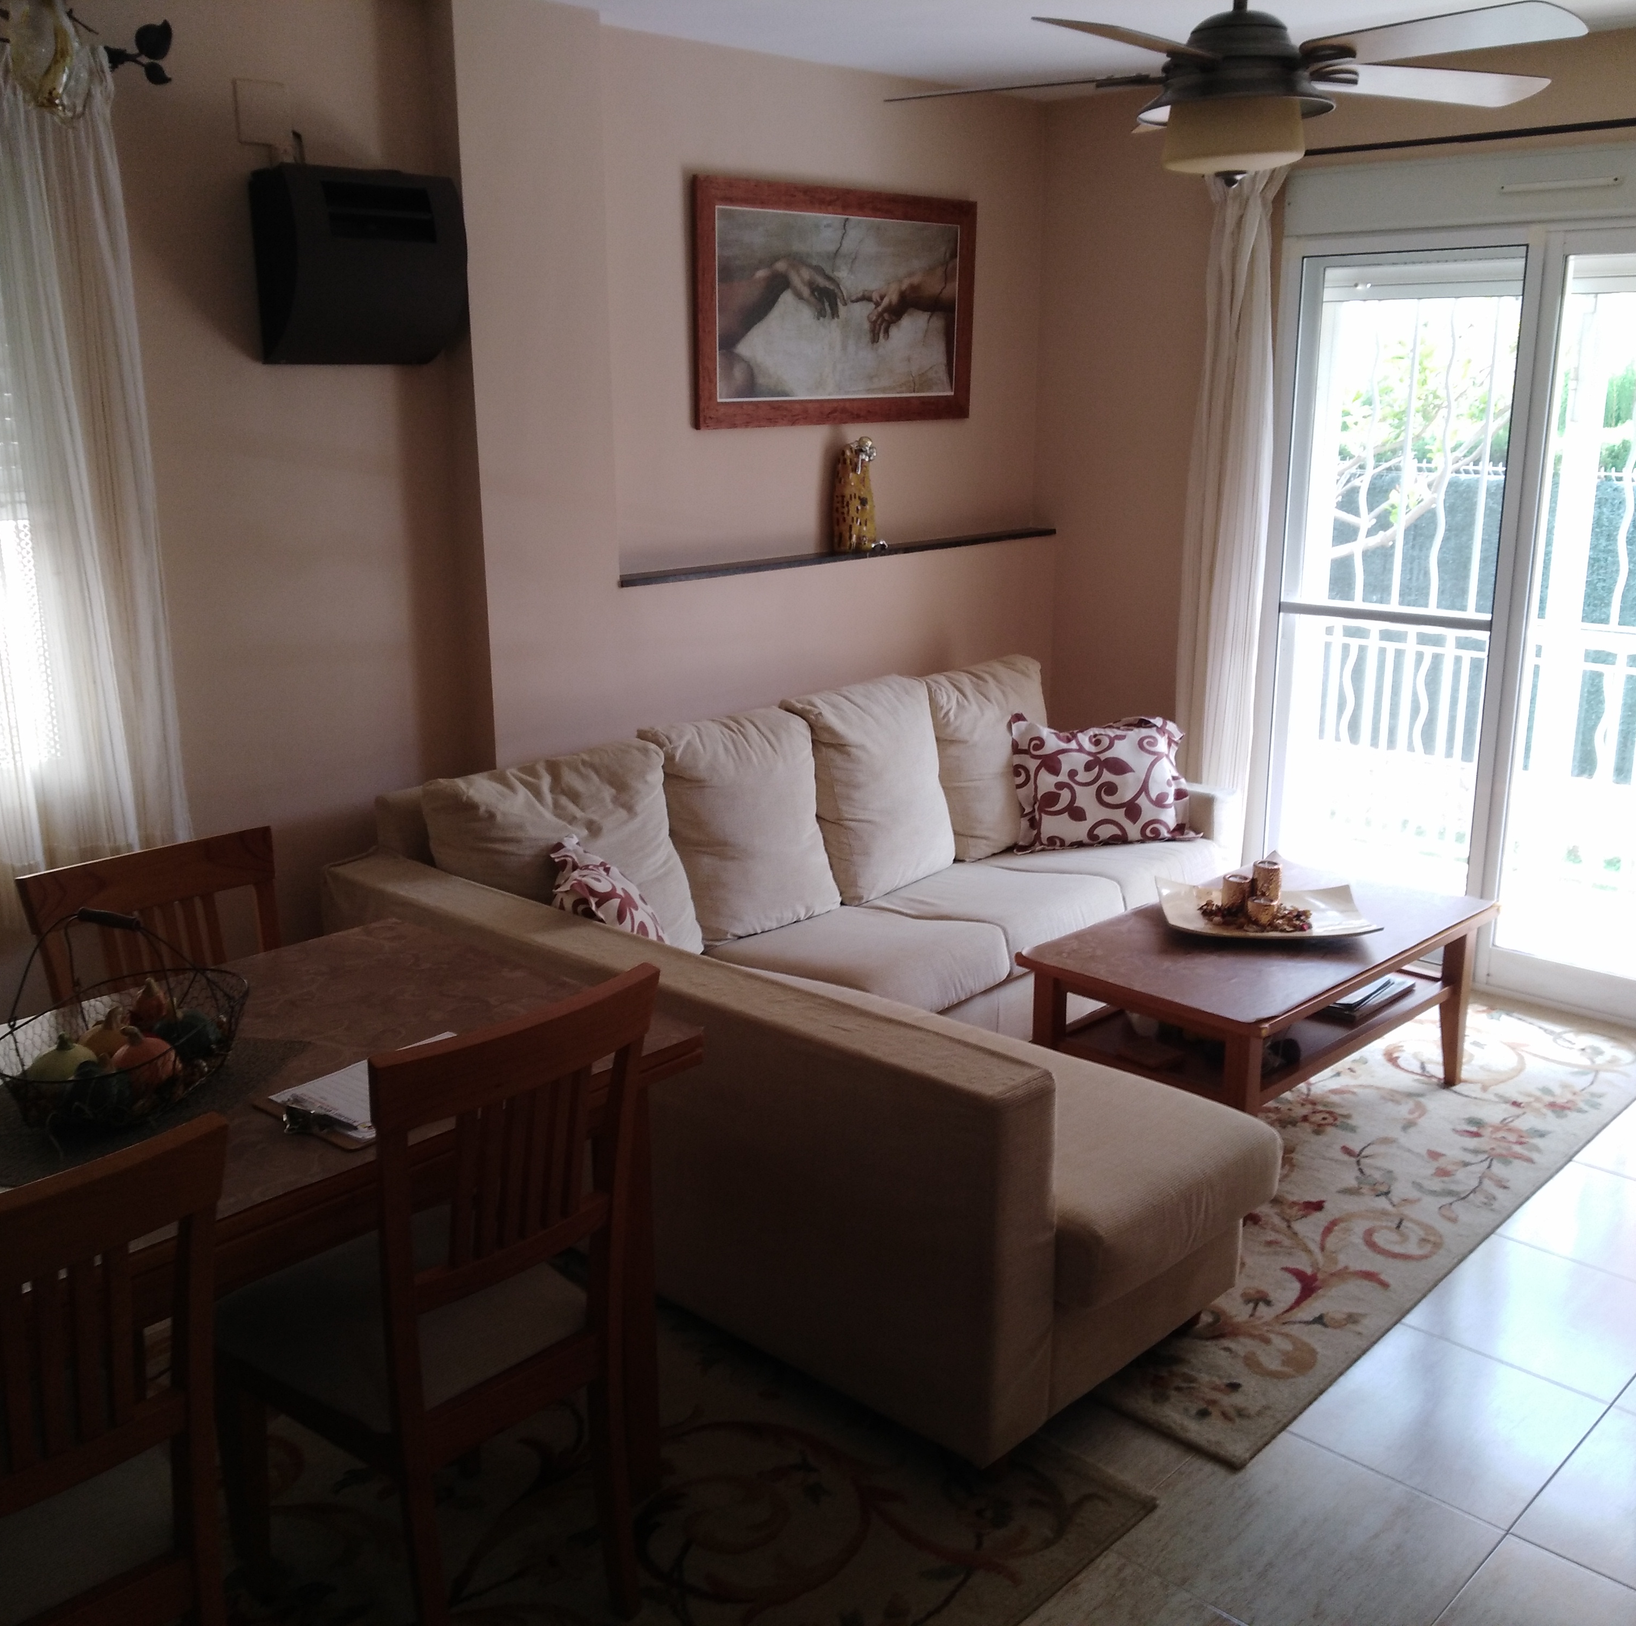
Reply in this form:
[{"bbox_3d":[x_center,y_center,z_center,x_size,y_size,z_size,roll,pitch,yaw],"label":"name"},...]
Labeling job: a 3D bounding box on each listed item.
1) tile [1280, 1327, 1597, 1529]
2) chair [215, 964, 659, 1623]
[{"bbox_3d":[1.032,1.012,2.760,0.440,0.011,0.446,13,20,43],"label":"tile"},{"bbox_3d":[-0.510,0.661,2.180,0.548,0.972,0.421,13,20,43],"label":"chair"}]

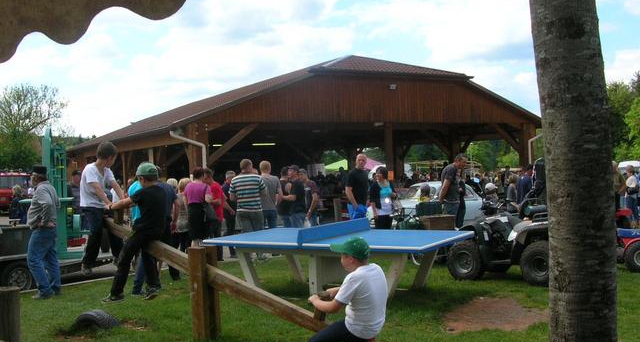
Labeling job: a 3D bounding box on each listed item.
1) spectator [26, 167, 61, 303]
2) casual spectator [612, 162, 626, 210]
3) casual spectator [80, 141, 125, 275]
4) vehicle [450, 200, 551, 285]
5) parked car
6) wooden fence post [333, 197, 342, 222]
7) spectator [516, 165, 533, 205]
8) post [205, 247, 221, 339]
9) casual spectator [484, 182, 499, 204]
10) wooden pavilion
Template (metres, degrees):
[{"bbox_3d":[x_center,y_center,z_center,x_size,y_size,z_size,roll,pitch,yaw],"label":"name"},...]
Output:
[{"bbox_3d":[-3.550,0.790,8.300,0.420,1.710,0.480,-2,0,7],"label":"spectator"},{"bbox_3d":[6.650,0.610,14.500,0.500,1.660,0.380,-2,0,18],"label":"casual spectator"},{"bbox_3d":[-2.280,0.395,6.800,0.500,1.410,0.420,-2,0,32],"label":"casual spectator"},{"bbox_3d":[2.680,0.955,9.100,1.800,1.100,1.050,-2,0,28],"label":"vehicle"},{"bbox_3d":[2.850,0.930,16.500,1.520,1.380,3.700,-2,0,44],"label":"parked car"},{"bbox_3d":[0.420,1.090,15.500,0.200,0.820,0.200,-2,0,30],"label":"wooden fence post"},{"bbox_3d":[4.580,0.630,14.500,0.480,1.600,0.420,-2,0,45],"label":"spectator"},{"bbox_3d":[-0.990,1.144,6.040,0.115,0.870,0.115,-2,0,34],"label":"post"},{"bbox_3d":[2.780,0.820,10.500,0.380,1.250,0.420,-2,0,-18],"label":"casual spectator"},{"bbox_3d":[-2.800,-1.260,31.000,15.900,5.850,22.000,-2,0,-30],"label":"wooden pavilion"}]

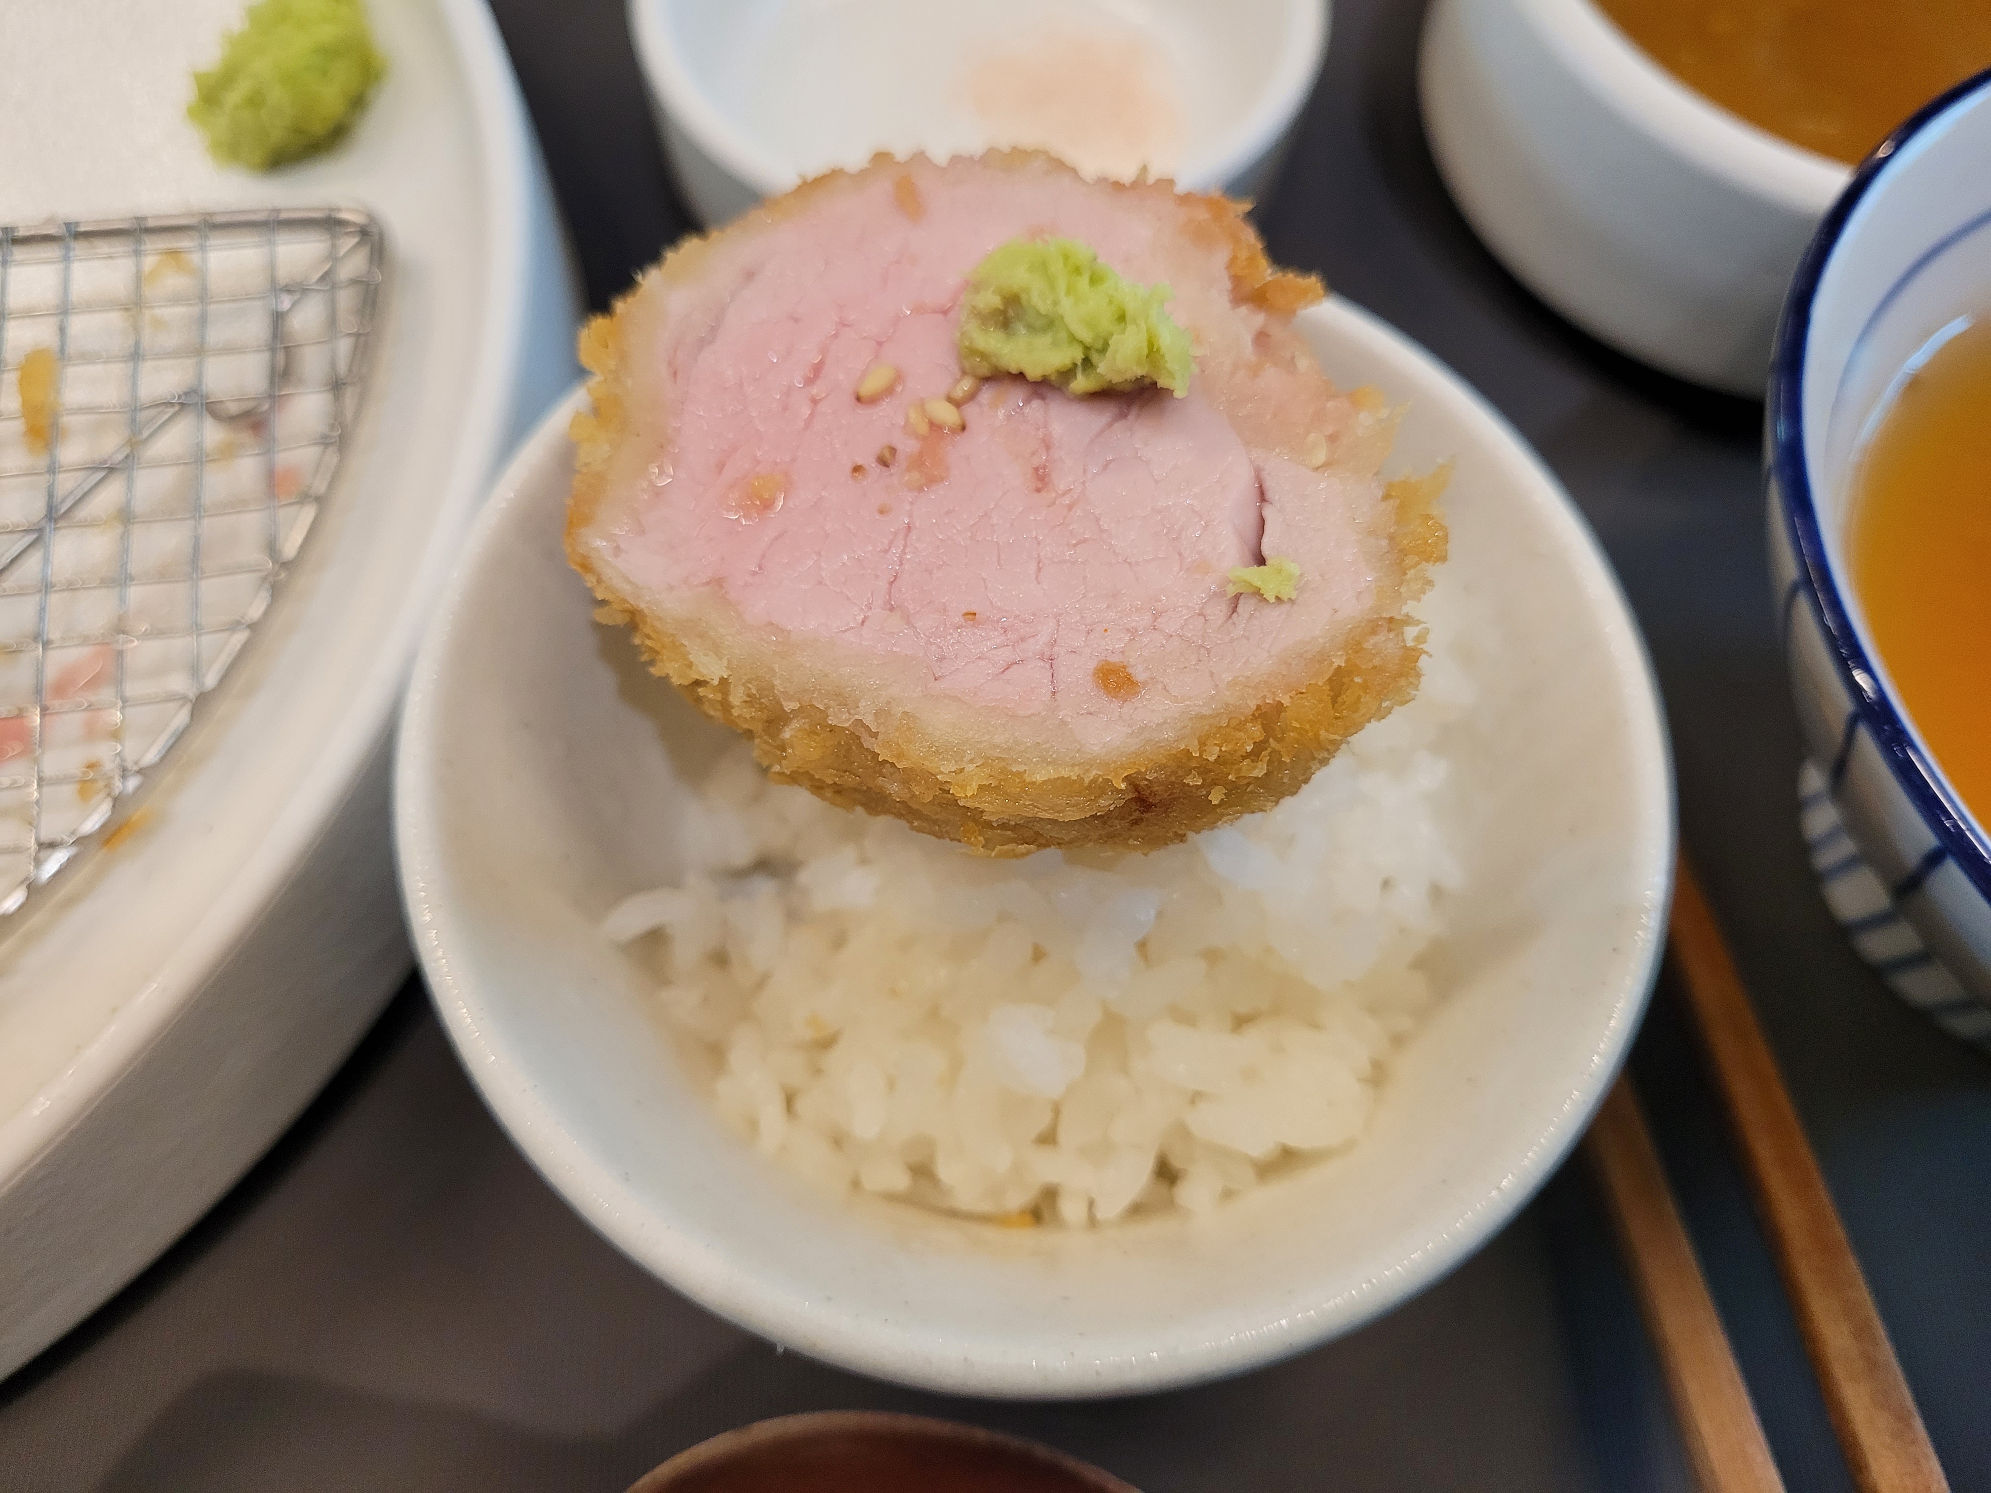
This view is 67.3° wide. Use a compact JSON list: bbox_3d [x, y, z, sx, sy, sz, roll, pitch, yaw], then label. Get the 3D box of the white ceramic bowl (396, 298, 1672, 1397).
[{"bbox_3d":[0.004,0.008,0.152,0.109,0.053,0.109,0,65,-1],"label":"white ceramic bowl"}]

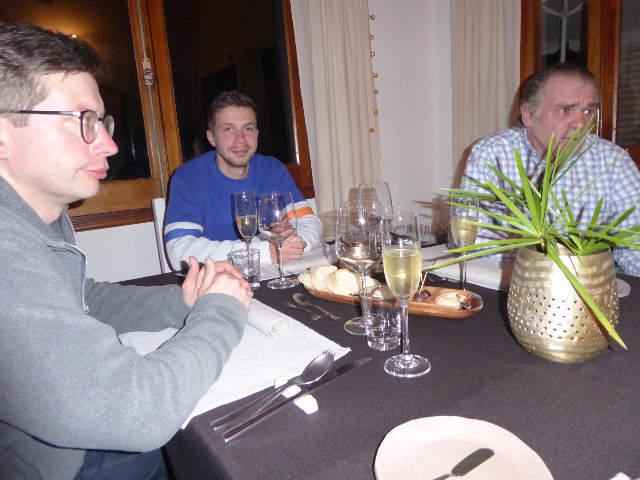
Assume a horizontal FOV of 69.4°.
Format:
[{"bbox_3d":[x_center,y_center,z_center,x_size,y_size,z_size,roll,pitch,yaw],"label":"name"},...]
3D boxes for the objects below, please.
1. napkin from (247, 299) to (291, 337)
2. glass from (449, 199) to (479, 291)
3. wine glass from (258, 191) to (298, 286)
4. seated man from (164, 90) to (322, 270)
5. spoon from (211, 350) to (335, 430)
[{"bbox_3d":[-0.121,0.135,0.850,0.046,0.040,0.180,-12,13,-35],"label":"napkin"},{"bbox_3d":[0.280,0.012,0.890,0.064,0.211,0.064,-4,11,1],"label":"glass"},{"bbox_3d":[-0.094,0.002,1.082,0.090,0.211,0.090,-4,11,1],"label":"wine glass"},{"bbox_3d":[-0.219,0.159,1.518,0.530,1.257,0.680,-9,12,-27],"label":"seated man"},{"bbox_3d":[-0.048,0.186,0.584,0.043,0.026,0.195,7,20,45],"label":"spoon"}]

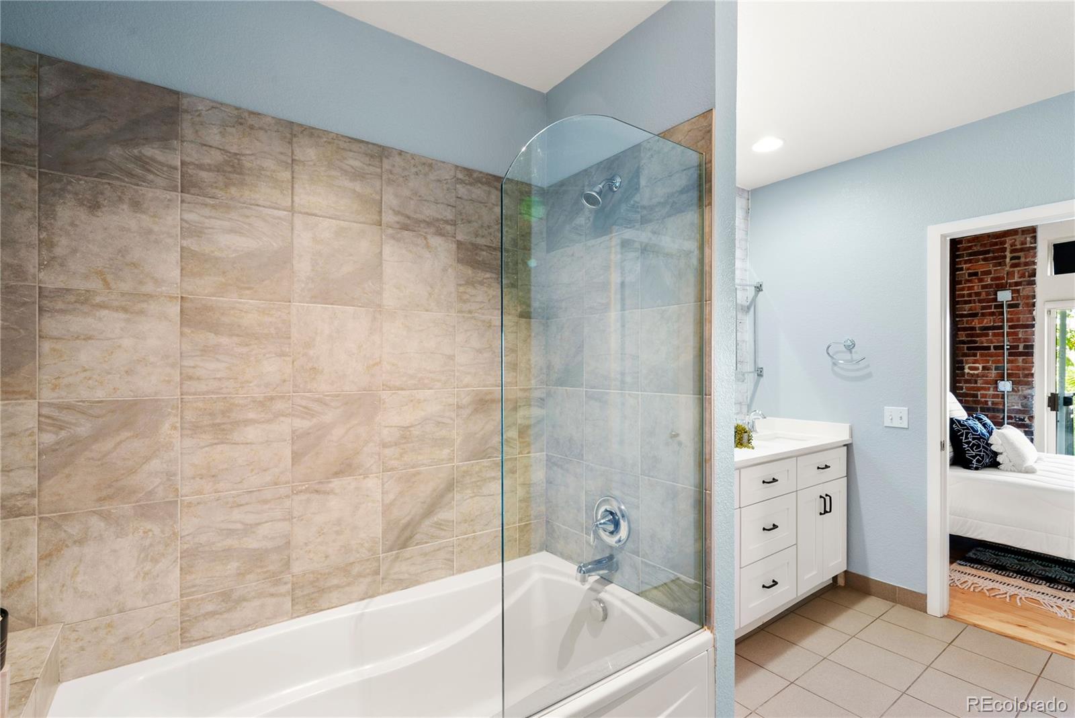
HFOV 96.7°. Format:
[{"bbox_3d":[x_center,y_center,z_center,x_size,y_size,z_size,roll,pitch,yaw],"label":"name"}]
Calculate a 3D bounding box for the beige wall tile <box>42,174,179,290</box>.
[{"bbox_3d":[-1.208,-0.344,1.360,0.302,0.302,0.010,0,-1,-36],"label":"beige wall tile"}]

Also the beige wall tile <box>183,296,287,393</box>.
[{"bbox_3d":[-0.960,-0.037,1.538,0.301,0.305,0.010,0,-1,-35],"label":"beige wall tile"}]

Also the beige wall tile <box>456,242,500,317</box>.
[{"bbox_3d":[-0.212,-0.336,2.072,0.302,0.302,0.010,0,-1,-36],"label":"beige wall tile"}]

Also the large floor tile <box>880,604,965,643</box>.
[{"bbox_3d":[2.040,1.400,2.535,0.267,0.010,0.299,0,-1,-36],"label":"large floor tile"}]

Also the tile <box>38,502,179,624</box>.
[{"bbox_3d":[-1.213,0.577,1.361,0.301,0.303,0.011,0,0,-35],"label":"tile"}]

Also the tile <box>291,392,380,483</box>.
[{"bbox_3d":[-0.706,0.272,1.696,0.300,0.302,0.010,0,-1,-36],"label":"tile"}]

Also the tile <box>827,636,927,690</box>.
[{"bbox_3d":[1.559,1.400,2.197,0.302,0.011,0.302,0,0,-35],"label":"tile"}]

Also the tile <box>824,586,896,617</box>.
[{"bbox_3d":[1.855,1.401,2.773,0.281,0.010,0.299,0,-1,-36],"label":"tile"}]

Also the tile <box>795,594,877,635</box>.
[{"bbox_3d":[1.639,1.408,2.633,0.302,0.010,0.302,0,-1,-35],"label":"tile"}]

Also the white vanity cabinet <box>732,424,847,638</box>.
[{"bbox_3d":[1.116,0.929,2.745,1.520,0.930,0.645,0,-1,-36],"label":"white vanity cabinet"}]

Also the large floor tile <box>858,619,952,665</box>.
[{"bbox_3d":[1.801,1.398,2.365,0.296,0.010,0.300,0,-1,-36],"label":"large floor tile"}]

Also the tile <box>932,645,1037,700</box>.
[{"bbox_3d":[1.983,1.402,2.126,0.302,0.011,0.302,0,0,-35],"label":"tile"}]

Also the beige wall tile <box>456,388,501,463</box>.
[{"bbox_3d":[-0.217,0.277,2.066,0.301,0.305,0.010,0,-1,-35],"label":"beige wall tile"}]

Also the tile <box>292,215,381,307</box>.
[{"bbox_3d":[-0.711,-0.342,1.714,0.301,0.303,0.011,0,0,-35],"label":"tile"}]

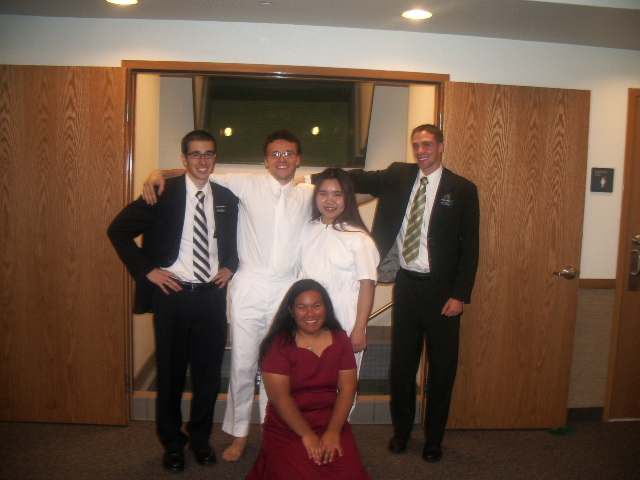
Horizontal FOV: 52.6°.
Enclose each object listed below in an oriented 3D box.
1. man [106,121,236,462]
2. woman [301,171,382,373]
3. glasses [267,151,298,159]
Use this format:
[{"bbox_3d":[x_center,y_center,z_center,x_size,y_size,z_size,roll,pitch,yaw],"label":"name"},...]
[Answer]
[{"bbox_3d":[-0.785,0.308,3.446,0.680,1.770,0.420,0,6,-20],"label":"man"},{"bbox_3d":[0.092,0.430,3.384,0.440,1.595,0.290,3,6,17],"label":"woman"},{"bbox_3d":[-0.196,-0.446,3.374,0.150,0.043,0.135,-3,7,-2],"label":"glasses"}]

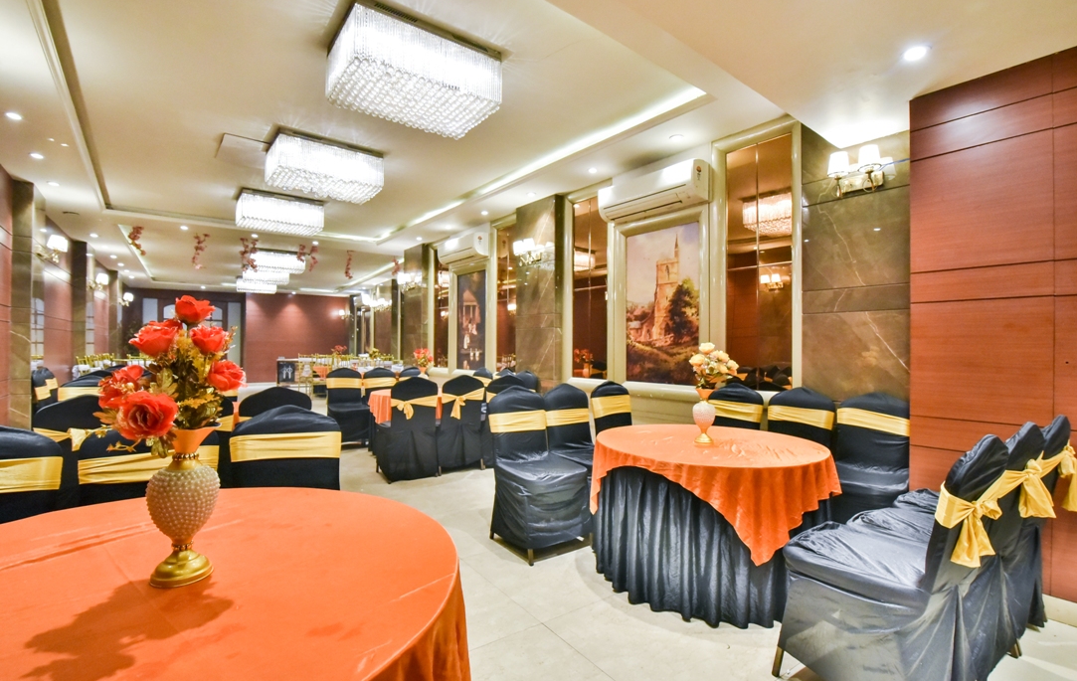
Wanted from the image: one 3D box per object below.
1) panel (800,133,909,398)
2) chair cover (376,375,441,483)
[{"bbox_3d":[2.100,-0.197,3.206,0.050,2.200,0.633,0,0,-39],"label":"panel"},{"bbox_3d":[-1.283,0.819,4.654,0.450,0.950,0.550,0,0,-30],"label":"chair cover"}]

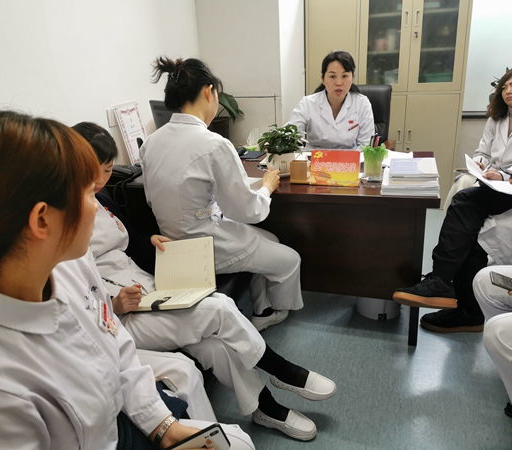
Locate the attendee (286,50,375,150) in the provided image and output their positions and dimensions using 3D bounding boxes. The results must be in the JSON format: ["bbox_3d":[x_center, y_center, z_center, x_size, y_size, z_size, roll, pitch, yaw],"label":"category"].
[{"bbox_3d":[0.493,-0.340,2.776,0.550,1.310,0.750,2,21,13],"label":"attendee"}]

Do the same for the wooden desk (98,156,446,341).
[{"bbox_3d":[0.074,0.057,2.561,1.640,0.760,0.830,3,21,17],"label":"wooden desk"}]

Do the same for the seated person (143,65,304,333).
[{"bbox_3d":[-0.117,-0.022,2.009,0.720,1.310,0.540,-18,25,-34],"label":"seated person"}]

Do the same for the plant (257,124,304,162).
[{"bbox_3d":[0.117,-0.388,2.240,0.220,0.180,0.220,3,21,17],"label":"plant"}]

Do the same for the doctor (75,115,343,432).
[{"bbox_3d":[-0.222,0.188,1.692,0.950,1.140,0.520,2,21,13],"label":"doctor"}]

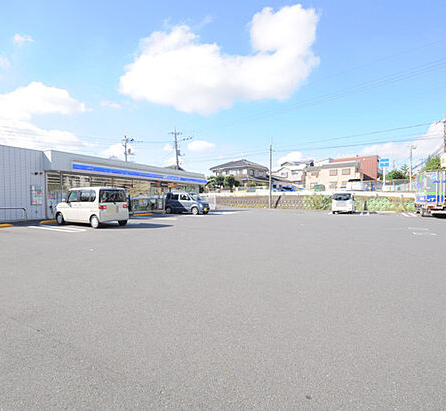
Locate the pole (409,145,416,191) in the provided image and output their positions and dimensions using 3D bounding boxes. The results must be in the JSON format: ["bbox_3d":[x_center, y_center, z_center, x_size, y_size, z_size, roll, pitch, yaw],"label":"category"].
[{"bbox_3d":[30.001,-5.662,40.914,0.600,7.900,0.400,0,1,29],"label":"pole"}]

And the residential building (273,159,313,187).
[{"bbox_3d":[15.810,-5.736,57.916,7.500,8.000,7.000,0,1,43],"label":"residential building"}]

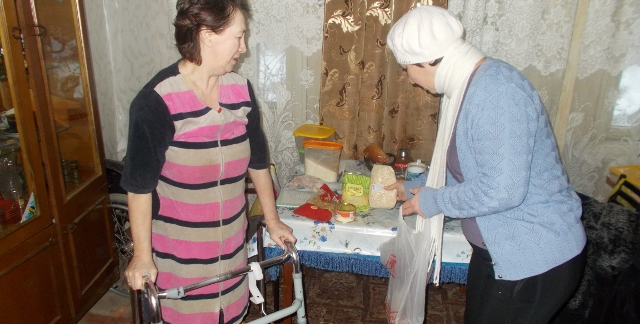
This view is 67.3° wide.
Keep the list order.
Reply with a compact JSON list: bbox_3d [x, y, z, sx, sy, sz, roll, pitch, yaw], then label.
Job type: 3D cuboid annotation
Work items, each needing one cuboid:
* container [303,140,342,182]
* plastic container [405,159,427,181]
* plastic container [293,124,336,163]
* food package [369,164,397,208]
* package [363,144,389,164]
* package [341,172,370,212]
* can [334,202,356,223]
[{"bbox_3d":[0.021,-0.008,2.450,0.200,0.182,0.100,9,20,25],"label":"container"},{"bbox_3d":[0.476,0.054,2.353,0.110,0.126,0.110,3,18,8],"label":"plastic container"},{"bbox_3d":[-0.018,-0.072,2.621,0.190,0.200,0.170,5,18,15],"label":"plastic container"},{"bbox_3d":[0.279,0.102,2.096,0.120,0.190,0.075,3,18,8],"label":"food package"},{"bbox_3d":[0.293,-0.040,2.467,0.145,0.080,0.090,19,19,2],"label":"package"},{"bbox_3d":[0.160,0.119,2.082,0.120,0.166,0.060,4,18,10],"label":"package"},{"bbox_3d":[0.109,0.207,1.993,0.092,0.052,0.092,3,18,8],"label":"can"}]

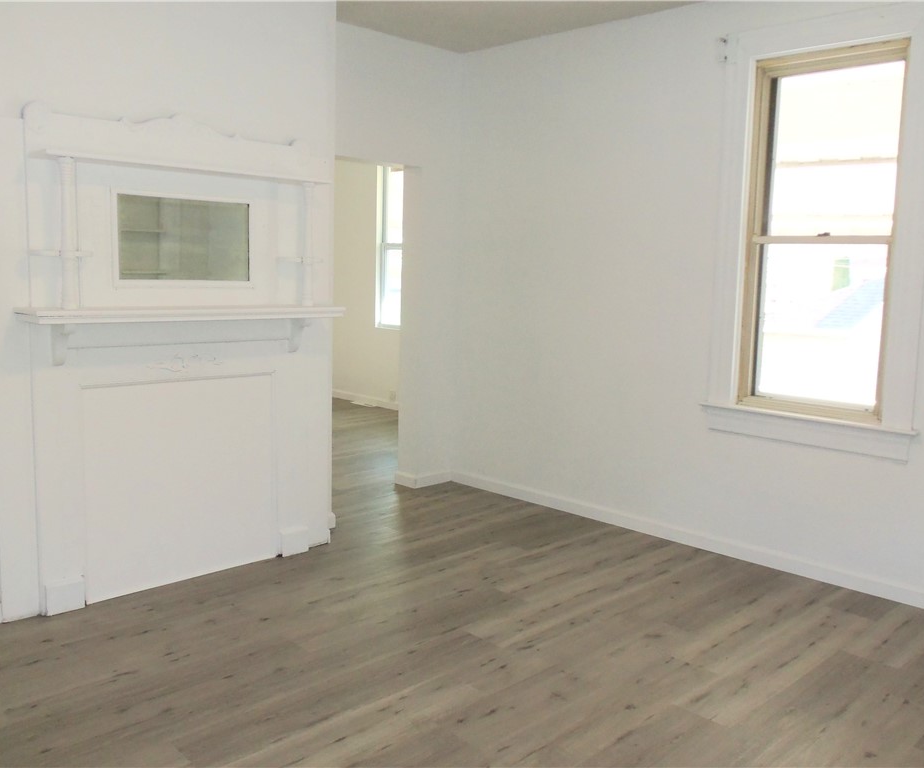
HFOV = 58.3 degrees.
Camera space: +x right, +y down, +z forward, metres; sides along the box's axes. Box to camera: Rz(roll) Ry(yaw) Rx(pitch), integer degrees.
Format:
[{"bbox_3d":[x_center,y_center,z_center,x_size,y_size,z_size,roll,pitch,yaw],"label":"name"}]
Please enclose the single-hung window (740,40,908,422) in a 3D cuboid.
[{"bbox_3d":[1.683,-0.696,3.885,0.100,1.662,0.690,-5,10,-44],"label":"single-hung window"}]

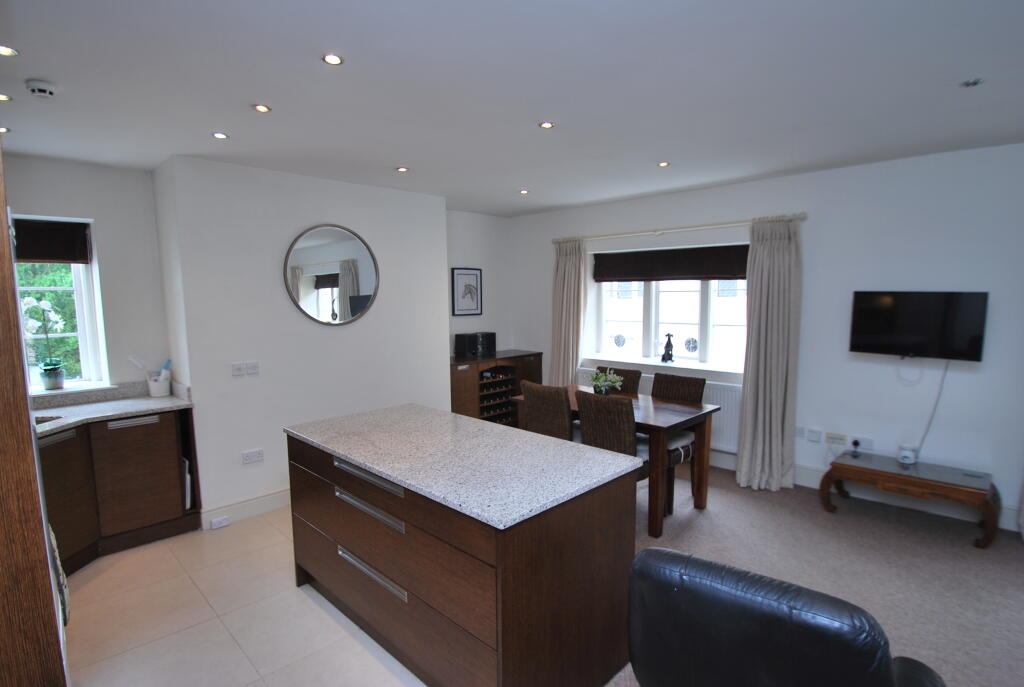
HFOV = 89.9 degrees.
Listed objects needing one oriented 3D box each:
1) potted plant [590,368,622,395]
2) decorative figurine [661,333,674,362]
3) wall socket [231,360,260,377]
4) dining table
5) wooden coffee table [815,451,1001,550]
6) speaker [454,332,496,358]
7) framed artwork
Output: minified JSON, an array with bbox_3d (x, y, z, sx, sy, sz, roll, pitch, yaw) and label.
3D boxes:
[{"bbox_3d":[0.768,0.333,4.191,0.245,0.250,0.245,0,6,0],"label":"potted plant"},{"bbox_3d":[1.611,0.041,5.312,0.115,0.300,0.140,-2,6,-14],"label":"decorative figurine"},{"bbox_3d":[-1.863,0.181,3.604,0.012,0.090,0.182,5,8,43],"label":"wall socket"},{"bbox_3d":[0.761,0.815,3.930,1.310,0.754,0.790,5,8,43],"label":"dining table"},{"bbox_3d":[2.765,1.069,3.606,0.960,0.360,0.420,5,8,43],"label":"wooden coffee table"},{"bbox_3d":[-0.410,0.016,5.675,0.390,0.266,0.210,-3,7,-26],"label":"speaker"},{"bbox_3d":[-0.483,-0.574,5.786,0.025,0.520,0.425,5,8,43],"label":"framed artwork"}]

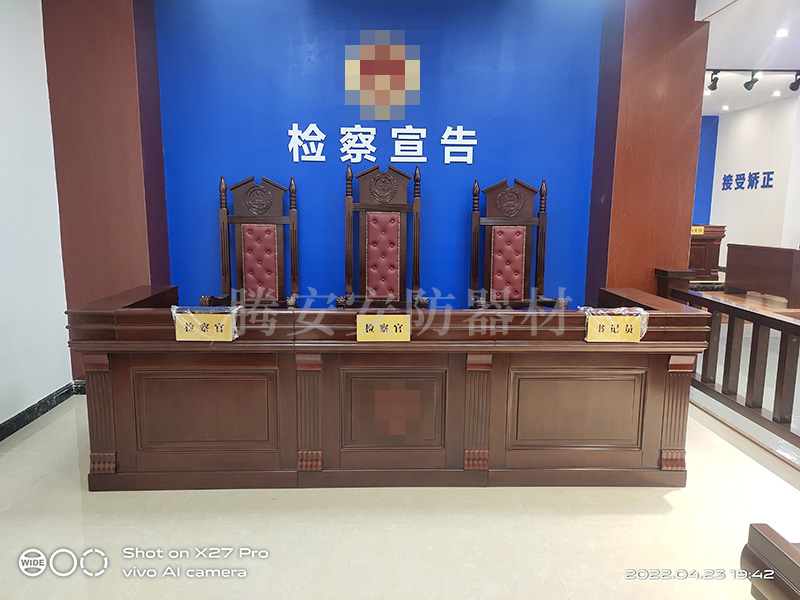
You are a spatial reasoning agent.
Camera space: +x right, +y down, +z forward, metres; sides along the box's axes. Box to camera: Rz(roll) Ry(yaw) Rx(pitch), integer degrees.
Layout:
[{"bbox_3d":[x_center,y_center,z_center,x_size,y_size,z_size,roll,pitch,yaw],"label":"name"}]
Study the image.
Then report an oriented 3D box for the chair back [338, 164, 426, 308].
[{"bbox_3d":[-0.122,-0.176,3.865,0.630,1.604,0.640,0,10,-2],"label":"chair back"}]

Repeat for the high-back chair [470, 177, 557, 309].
[{"bbox_3d":[0.811,-0.093,3.752,0.630,1.497,0.640,0,10,0],"label":"high-back chair"}]

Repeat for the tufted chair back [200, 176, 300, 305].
[{"bbox_3d":[-0.999,-0.089,3.632,0.630,1.497,0.640,0,10,-4],"label":"tufted chair back"}]

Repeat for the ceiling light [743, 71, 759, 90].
[{"bbox_3d":[3.495,-2.189,5.300,0.135,0.175,0.090,8,11,40],"label":"ceiling light"}]

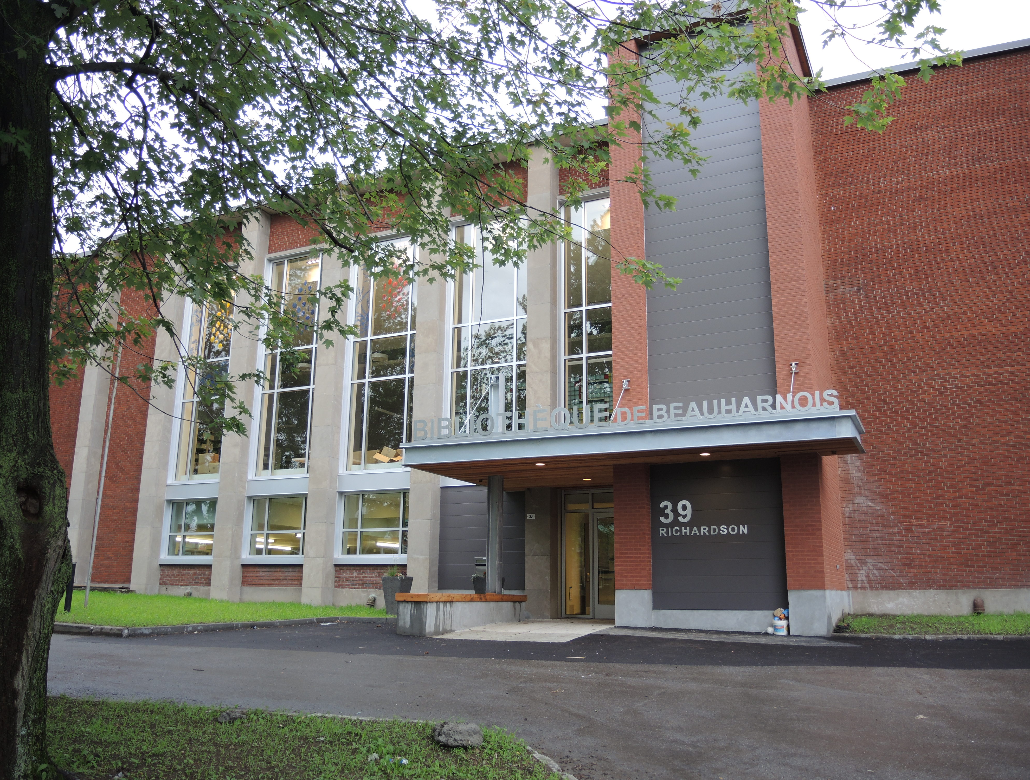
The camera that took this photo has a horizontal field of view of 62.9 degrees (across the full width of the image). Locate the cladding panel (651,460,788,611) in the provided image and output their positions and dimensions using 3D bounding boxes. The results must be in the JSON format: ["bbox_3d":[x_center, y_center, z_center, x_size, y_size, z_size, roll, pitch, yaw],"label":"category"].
[{"bbox_3d":[3.595,2.568,14.948,2.399,2.628,0.119,-6,-14,25],"label":"cladding panel"}]

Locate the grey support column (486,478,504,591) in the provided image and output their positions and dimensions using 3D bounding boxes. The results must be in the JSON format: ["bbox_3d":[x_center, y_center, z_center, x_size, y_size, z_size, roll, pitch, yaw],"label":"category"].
[{"bbox_3d":[-0.405,3.012,17.548,0.222,2.401,0.270,-6,-14,26],"label":"grey support column"}]

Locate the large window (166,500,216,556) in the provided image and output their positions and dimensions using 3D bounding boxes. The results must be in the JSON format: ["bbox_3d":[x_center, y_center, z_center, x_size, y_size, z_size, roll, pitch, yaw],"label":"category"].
[{"bbox_3d":[-9.599,4.197,25.555,2.652,1.711,0.250,-6,-15,25],"label":"large window"}]

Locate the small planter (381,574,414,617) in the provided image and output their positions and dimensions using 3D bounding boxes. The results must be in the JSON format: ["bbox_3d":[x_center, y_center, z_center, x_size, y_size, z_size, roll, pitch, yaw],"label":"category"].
[{"bbox_3d":[-2.820,4.906,20.066,0.530,0.879,0.515,-6,-15,25],"label":"small planter"}]

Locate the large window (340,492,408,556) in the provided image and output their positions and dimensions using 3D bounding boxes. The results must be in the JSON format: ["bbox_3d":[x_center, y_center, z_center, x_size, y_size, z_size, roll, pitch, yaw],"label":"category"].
[{"bbox_3d":[-3.618,3.554,22.434,2.533,1.782,0.179,-6,-14,25],"label":"large window"}]

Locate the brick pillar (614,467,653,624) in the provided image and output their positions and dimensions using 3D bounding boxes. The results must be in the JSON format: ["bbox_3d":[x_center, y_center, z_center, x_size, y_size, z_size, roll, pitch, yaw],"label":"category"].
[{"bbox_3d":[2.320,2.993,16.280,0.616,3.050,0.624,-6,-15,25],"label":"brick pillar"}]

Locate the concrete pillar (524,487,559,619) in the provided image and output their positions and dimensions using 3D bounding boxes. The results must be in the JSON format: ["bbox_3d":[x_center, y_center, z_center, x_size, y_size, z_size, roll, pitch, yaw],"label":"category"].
[{"bbox_3d":[0.639,3.829,19.760,0.626,2.999,0.492,-6,-14,25],"label":"concrete pillar"}]

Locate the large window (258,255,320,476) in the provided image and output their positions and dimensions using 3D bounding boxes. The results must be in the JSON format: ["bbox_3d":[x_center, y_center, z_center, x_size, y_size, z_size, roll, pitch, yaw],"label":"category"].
[{"bbox_3d":[-6.592,-0.839,25.284,2.652,6.926,0.250,-6,-15,25],"label":"large window"}]

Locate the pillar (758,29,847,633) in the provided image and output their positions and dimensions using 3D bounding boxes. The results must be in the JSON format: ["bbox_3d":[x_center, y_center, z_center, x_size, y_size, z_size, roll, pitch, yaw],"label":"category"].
[{"bbox_3d":[5.688,-1.275,16.689,0.589,11.646,3.874,-6,-14,25],"label":"pillar"}]

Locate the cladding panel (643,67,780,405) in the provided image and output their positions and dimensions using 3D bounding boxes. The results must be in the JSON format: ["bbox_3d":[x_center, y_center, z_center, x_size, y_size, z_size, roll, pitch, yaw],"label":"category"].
[{"bbox_3d":[3.842,-3.424,17.153,2.535,8.346,0.100,-6,-15,25],"label":"cladding panel"}]

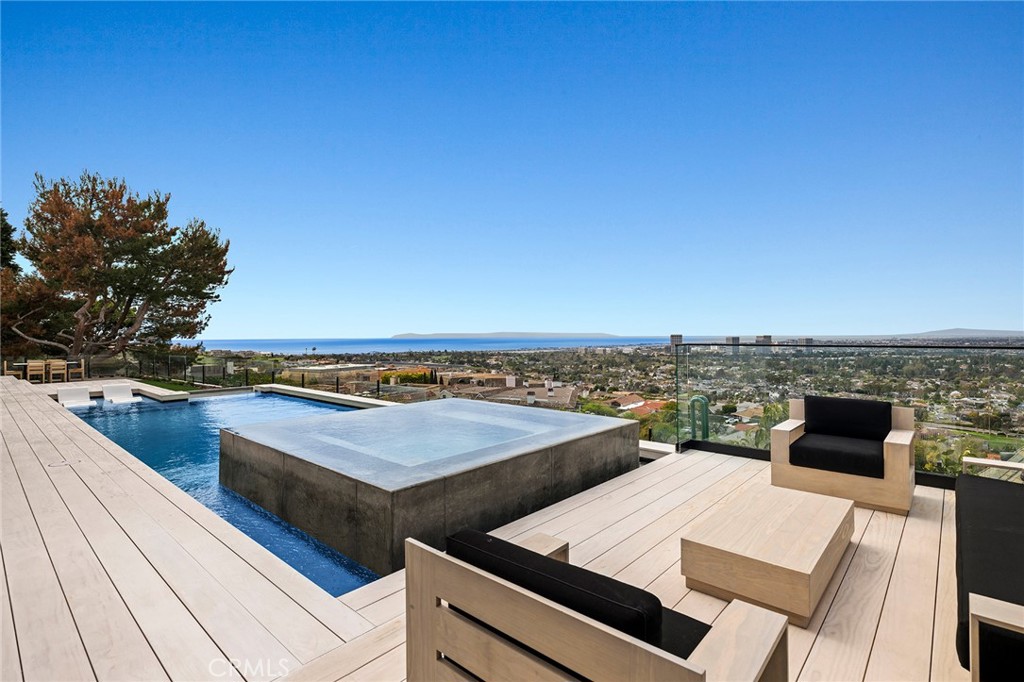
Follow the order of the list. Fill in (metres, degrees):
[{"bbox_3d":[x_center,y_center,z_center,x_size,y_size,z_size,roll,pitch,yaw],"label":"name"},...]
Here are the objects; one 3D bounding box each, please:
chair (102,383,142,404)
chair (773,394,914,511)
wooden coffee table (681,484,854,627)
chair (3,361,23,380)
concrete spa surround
[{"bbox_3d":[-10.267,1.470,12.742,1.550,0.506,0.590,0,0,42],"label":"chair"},{"bbox_3d":[2.862,0.922,4.188,0.940,0.782,0.690,0,0,42],"label":"chair"},{"bbox_3d":[1.589,1.201,2.909,0.608,0.269,1.304,0,0,42],"label":"wooden coffee table"},{"bbox_3d":[-17.944,1.152,17.400,0.470,0.840,0.470,0,0,42],"label":"chair"},{"bbox_3d":[-0.858,1.221,5.243,3.228,0.609,3.171,0,0,42],"label":"concrete spa surround"}]

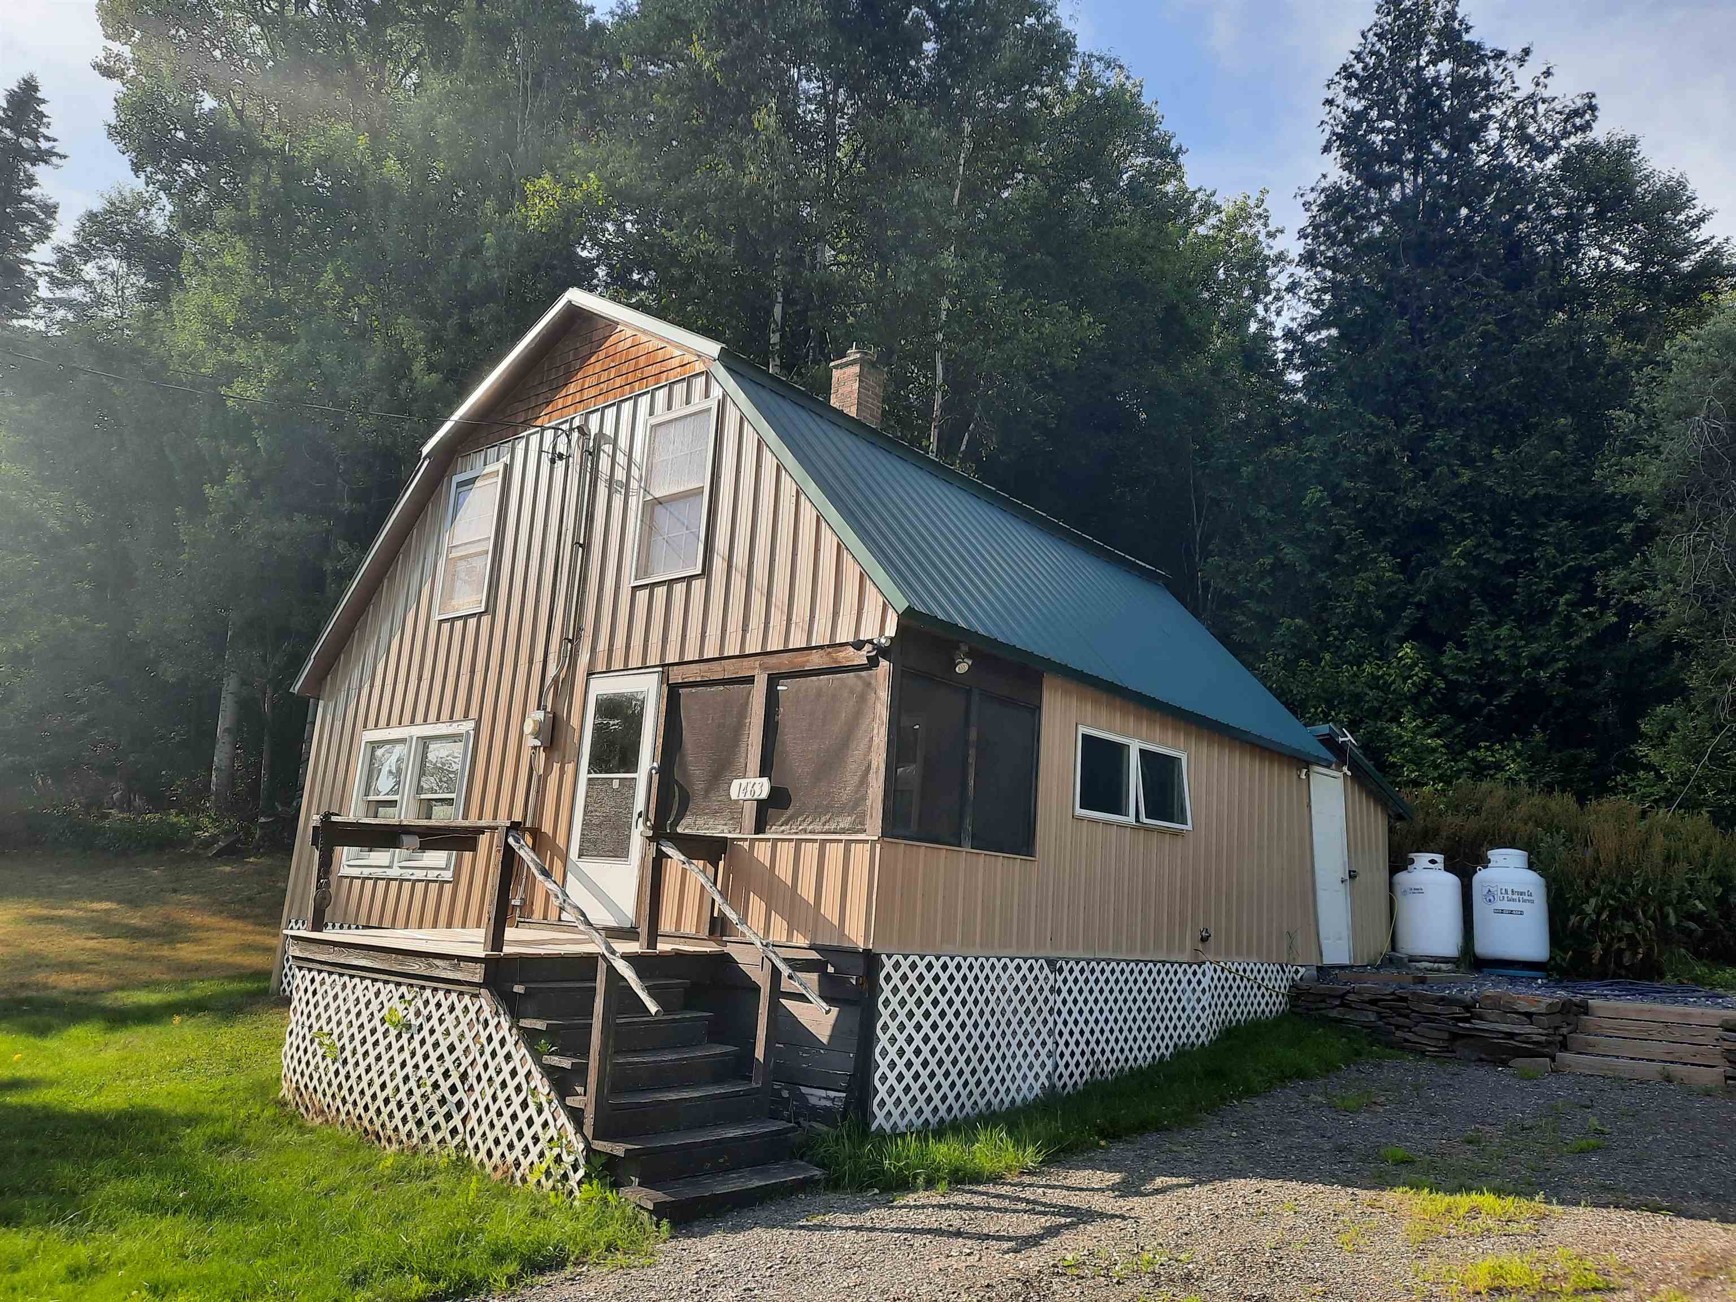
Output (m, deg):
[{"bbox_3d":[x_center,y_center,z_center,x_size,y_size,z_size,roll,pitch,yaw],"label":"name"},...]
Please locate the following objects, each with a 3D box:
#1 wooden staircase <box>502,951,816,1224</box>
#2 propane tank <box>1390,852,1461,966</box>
[{"bbox_3d":[-1.220,2.456,7.370,1.626,1.224,1.320,-7,-16,40],"label":"wooden staircase"},{"bbox_3d":[6.941,3.171,15.530,0.760,1.310,0.760,-2,-13,24],"label":"propane tank"}]

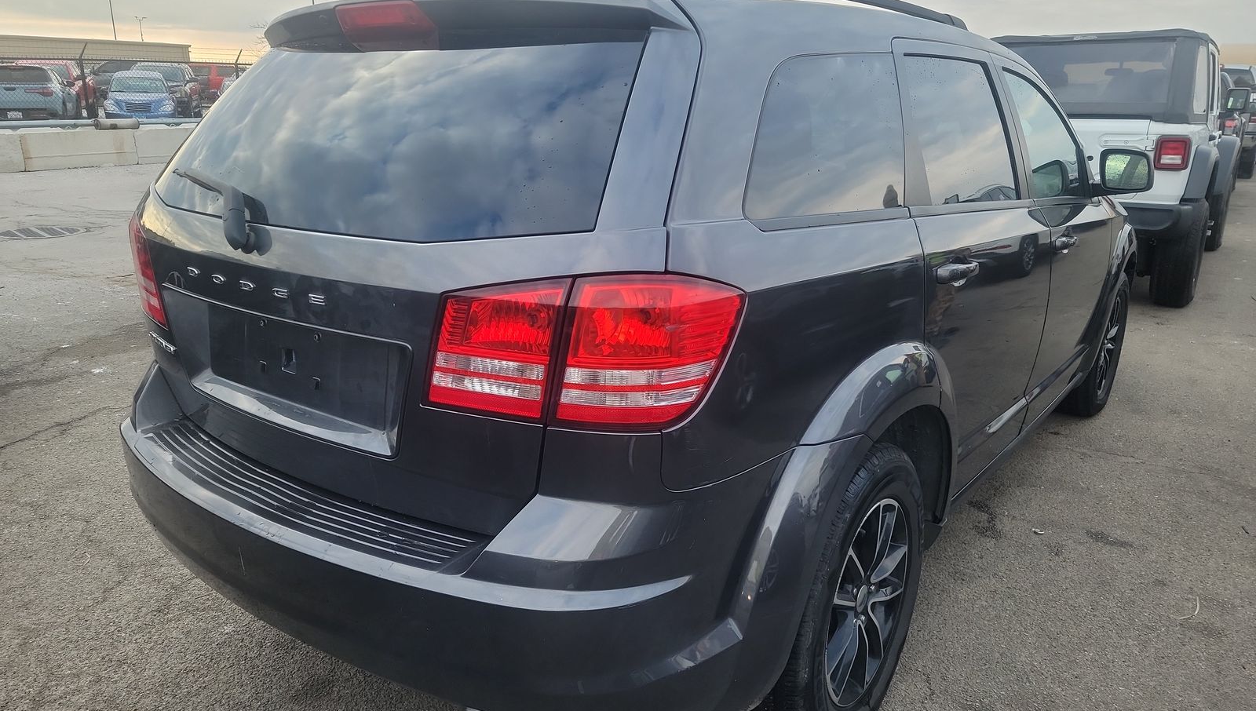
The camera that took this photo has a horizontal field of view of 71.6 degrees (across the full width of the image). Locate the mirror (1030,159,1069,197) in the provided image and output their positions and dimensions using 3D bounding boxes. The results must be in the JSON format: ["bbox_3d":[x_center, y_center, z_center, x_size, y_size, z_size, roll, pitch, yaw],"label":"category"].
[{"bbox_3d":[1.498,-0.629,3.100,0.150,0.145,0.090,12,20,36],"label":"mirror"}]

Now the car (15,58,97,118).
[{"bbox_3d":[-17.438,-7.922,26.309,1.950,1.850,5.000,-6,17,-22],"label":"car"}]

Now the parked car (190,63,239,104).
[{"bbox_3d":[-18.232,-11.749,37.707,1.930,1.770,4.900,-1,17,-5],"label":"parked car"}]

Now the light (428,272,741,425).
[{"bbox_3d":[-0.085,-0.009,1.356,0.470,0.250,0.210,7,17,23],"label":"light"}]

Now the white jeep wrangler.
[{"bbox_3d":[4.315,-1.761,7.871,1.900,1.900,4.600,12,20,35],"label":"white jeep wrangler"}]

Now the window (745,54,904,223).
[{"bbox_3d":[0.387,-0.427,1.671,0.060,0.331,0.653,-5,8,44],"label":"window"}]

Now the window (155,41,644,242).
[{"bbox_3d":[-0.550,-0.452,1.746,1.380,0.420,0.110,12,-20,36],"label":"window"}]

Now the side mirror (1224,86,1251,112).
[{"bbox_3d":[5.432,-2.281,7.756,0.210,0.200,0.110,12,20,35],"label":"side mirror"}]

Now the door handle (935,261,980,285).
[{"bbox_3d":[0.721,-0.182,1.912,0.055,0.045,0.250,12,20,36],"label":"door handle"}]

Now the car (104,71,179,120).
[{"bbox_3d":[-13.700,-7.168,24.473,1.710,1.600,4.290,-9,19,-27],"label":"car"}]

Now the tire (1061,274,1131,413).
[{"bbox_3d":[2.267,-0.068,4.308,0.225,0.715,0.715,12,20,36],"label":"tire"}]

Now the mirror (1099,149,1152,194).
[{"bbox_3d":[1.849,-0.686,3.235,0.180,0.160,0.110,12,20,36],"label":"mirror"}]

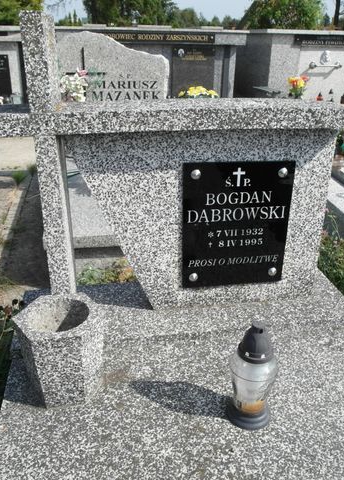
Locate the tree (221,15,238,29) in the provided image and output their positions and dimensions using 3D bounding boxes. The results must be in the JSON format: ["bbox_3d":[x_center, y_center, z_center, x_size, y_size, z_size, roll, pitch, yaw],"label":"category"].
[{"bbox_3d":[8.151,-31.138,64.864,2.025,3.129,2.025,1,26,0],"label":"tree"}]

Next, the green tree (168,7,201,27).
[{"bbox_3d":[1.523,-27.149,55.731,3.466,3.641,3.466,1,26,0],"label":"green tree"}]

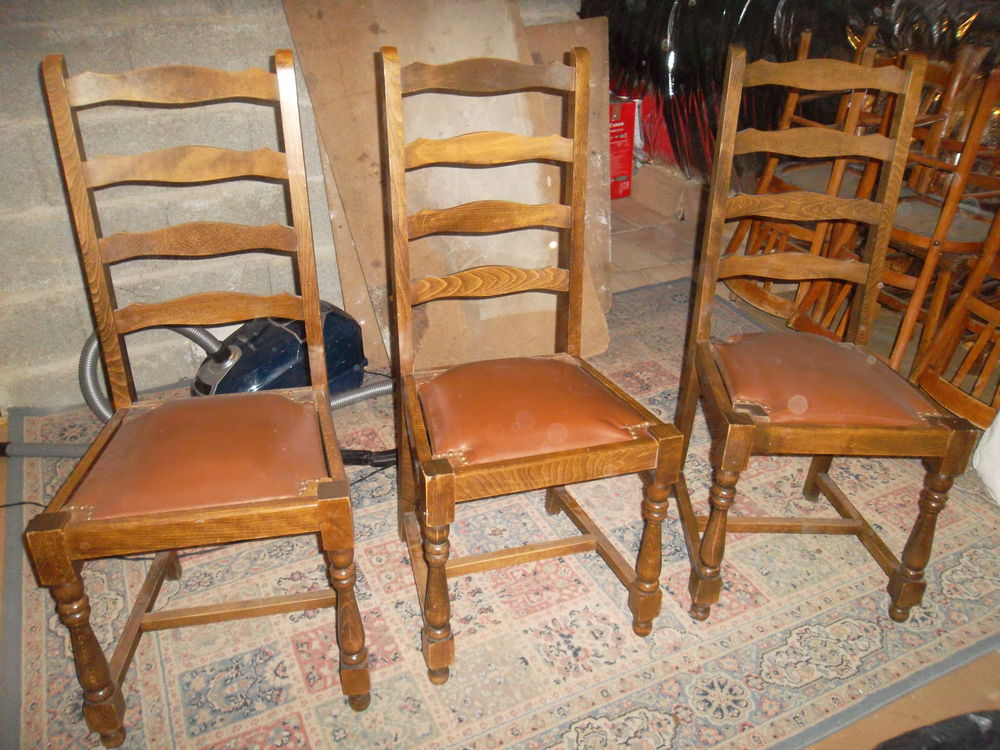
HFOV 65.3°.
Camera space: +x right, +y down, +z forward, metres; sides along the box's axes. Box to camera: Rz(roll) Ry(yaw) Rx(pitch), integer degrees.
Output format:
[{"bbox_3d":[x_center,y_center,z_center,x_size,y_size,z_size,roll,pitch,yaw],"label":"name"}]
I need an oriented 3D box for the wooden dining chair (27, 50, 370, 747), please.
[{"bbox_3d":[-0.487,0.050,1.301,0.451,1.059,0.467,-5,28,-11],"label":"wooden dining chair"}]

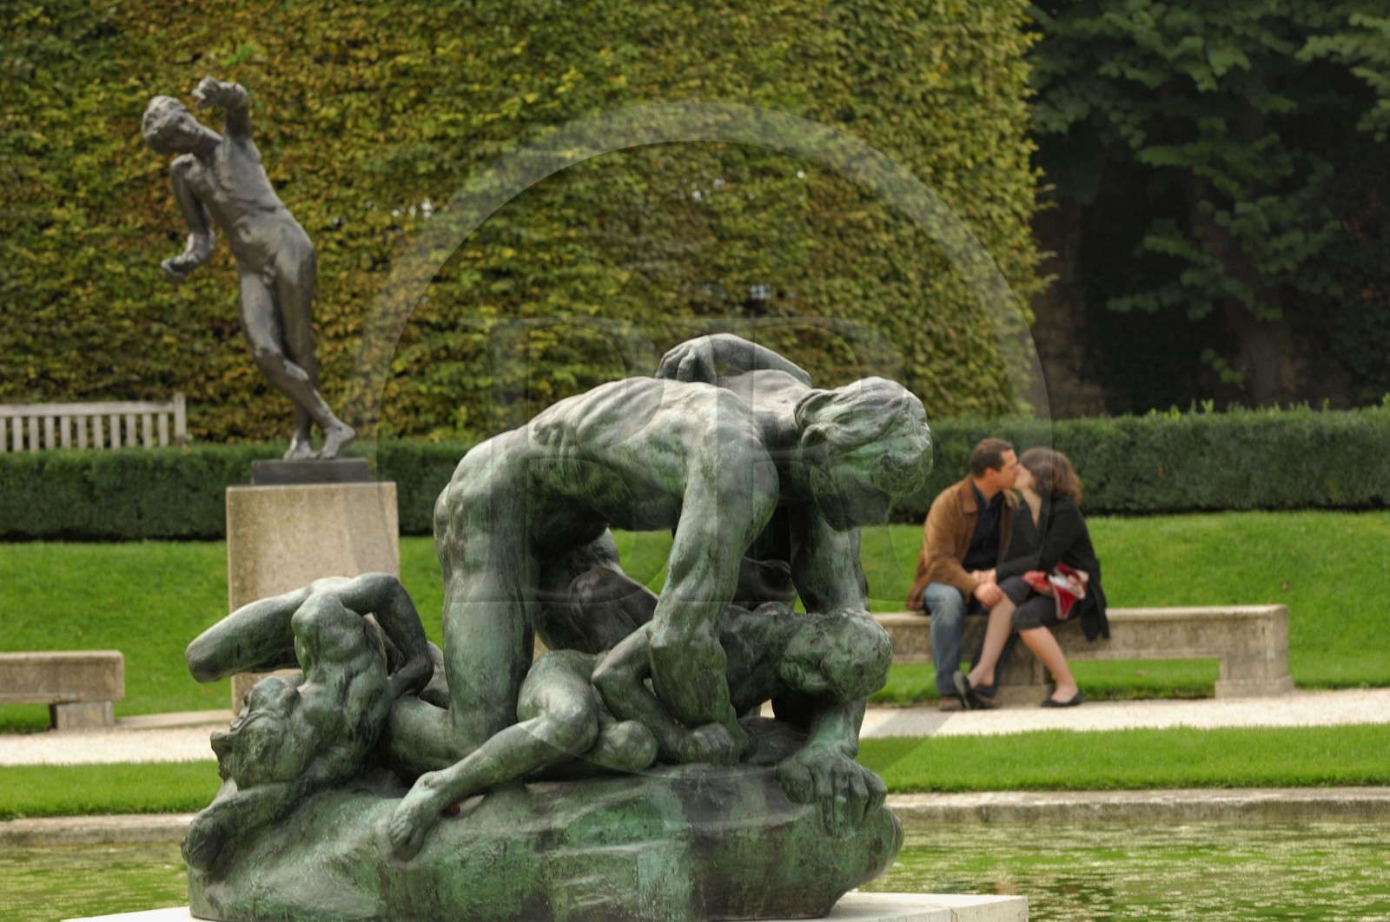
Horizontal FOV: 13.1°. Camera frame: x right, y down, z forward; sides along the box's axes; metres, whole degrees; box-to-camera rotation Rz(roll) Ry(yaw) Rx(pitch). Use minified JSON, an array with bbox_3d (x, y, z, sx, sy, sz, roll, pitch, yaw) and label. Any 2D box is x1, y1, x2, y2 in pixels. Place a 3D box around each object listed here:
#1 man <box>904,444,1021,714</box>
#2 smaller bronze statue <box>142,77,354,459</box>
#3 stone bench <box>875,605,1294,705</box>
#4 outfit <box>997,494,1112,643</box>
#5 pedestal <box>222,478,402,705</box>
[{"bbox_3d":[1.271,0.529,28.750,0.530,1.280,0.750,-2,1,-14],"label":"man"},{"bbox_3d":[-2.183,-0.942,29.600,0.960,1.870,0.760,-1,1,20],"label":"smaller bronze statue"},{"bbox_3d":[1.548,0.930,28.941,2.550,0.420,0.470,-2,1,12],"label":"stone bench"},{"bbox_3d":[1.700,0.510,28.850,0.450,0.690,0.520,-1,1,35],"label":"outfit"},{"bbox_3d":[-1.863,0.671,29.548,0.820,1.110,0.800,-2,1,-5],"label":"pedestal"}]

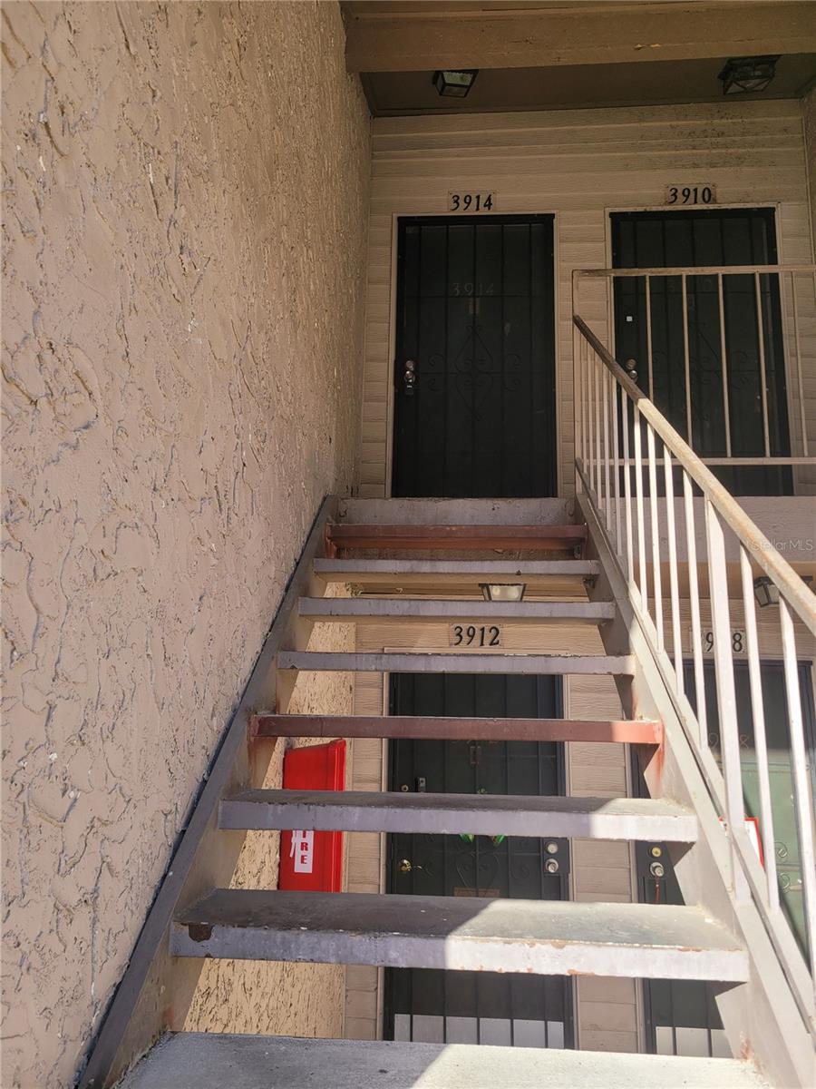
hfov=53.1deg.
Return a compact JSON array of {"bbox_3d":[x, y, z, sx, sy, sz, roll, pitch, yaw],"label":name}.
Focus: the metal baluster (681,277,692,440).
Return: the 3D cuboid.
[{"bbox_3d":[1.209,-0.776,3.538,0.016,0.838,0.016,0,-10,4],"label":"metal baluster"}]

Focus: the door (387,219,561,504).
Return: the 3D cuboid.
[{"bbox_3d":[0.393,-0.988,4.784,0.945,2.030,0.055,0,-11,3],"label":"door"}]

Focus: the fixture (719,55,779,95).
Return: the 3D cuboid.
[{"bbox_3d":[1.871,-2.584,4.495,0.260,0.130,0.260,1,7,7],"label":"fixture"}]

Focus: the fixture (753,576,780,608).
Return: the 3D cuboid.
[{"bbox_3d":[1.745,0.223,3.806,0.220,0.120,0.220,-2,-11,14],"label":"fixture"}]

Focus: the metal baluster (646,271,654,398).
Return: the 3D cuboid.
[{"bbox_3d":[1.055,-0.776,3.550,0.016,0.838,0.016,0,-10,4],"label":"metal baluster"}]

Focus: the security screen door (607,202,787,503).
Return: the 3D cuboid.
[{"bbox_3d":[1.680,-0.992,4.695,0.958,2.017,0.060,0,-10,4],"label":"security screen door"}]

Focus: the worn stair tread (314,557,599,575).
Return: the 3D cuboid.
[{"bbox_3d":[0.175,0.105,3.039,1.010,0.053,0.270,0,-11,3],"label":"worn stair tread"}]

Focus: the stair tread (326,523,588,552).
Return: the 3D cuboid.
[{"bbox_3d":[0.195,-0.024,3.326,1.001,0.051,0.274,0,-10,4],"label":"stair tread"}]

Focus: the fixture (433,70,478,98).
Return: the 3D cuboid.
[{"bbox_3d":[0.265,-2.583,4.535,0.220,0.125,0.220,-1,7,-8],"label":"fixture"}]

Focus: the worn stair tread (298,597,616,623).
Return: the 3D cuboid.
[{"bbox_3d":[0.158,0.232,2.752,1.010,0.053,0.270,0,-11,3],"label":"worn stair tread"}]

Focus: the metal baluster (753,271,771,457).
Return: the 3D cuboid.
[{"bbox_3d":[1.527,-0.779,3.514,0.019,0.826,0.019,0,-11,3],"label":"metal baluster"}]

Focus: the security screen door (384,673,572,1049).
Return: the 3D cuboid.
[{"bbox_3d":[0.364,1.606,4.322,0.952,2.017,0.060,0,-10,4],"label":"security screen door"}]

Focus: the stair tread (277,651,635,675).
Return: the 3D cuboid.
[{"bbox_3d":[0.141,0.355,2.441,1.001,0.051,0.274,0,-10,4],"label":"stair tread"}]

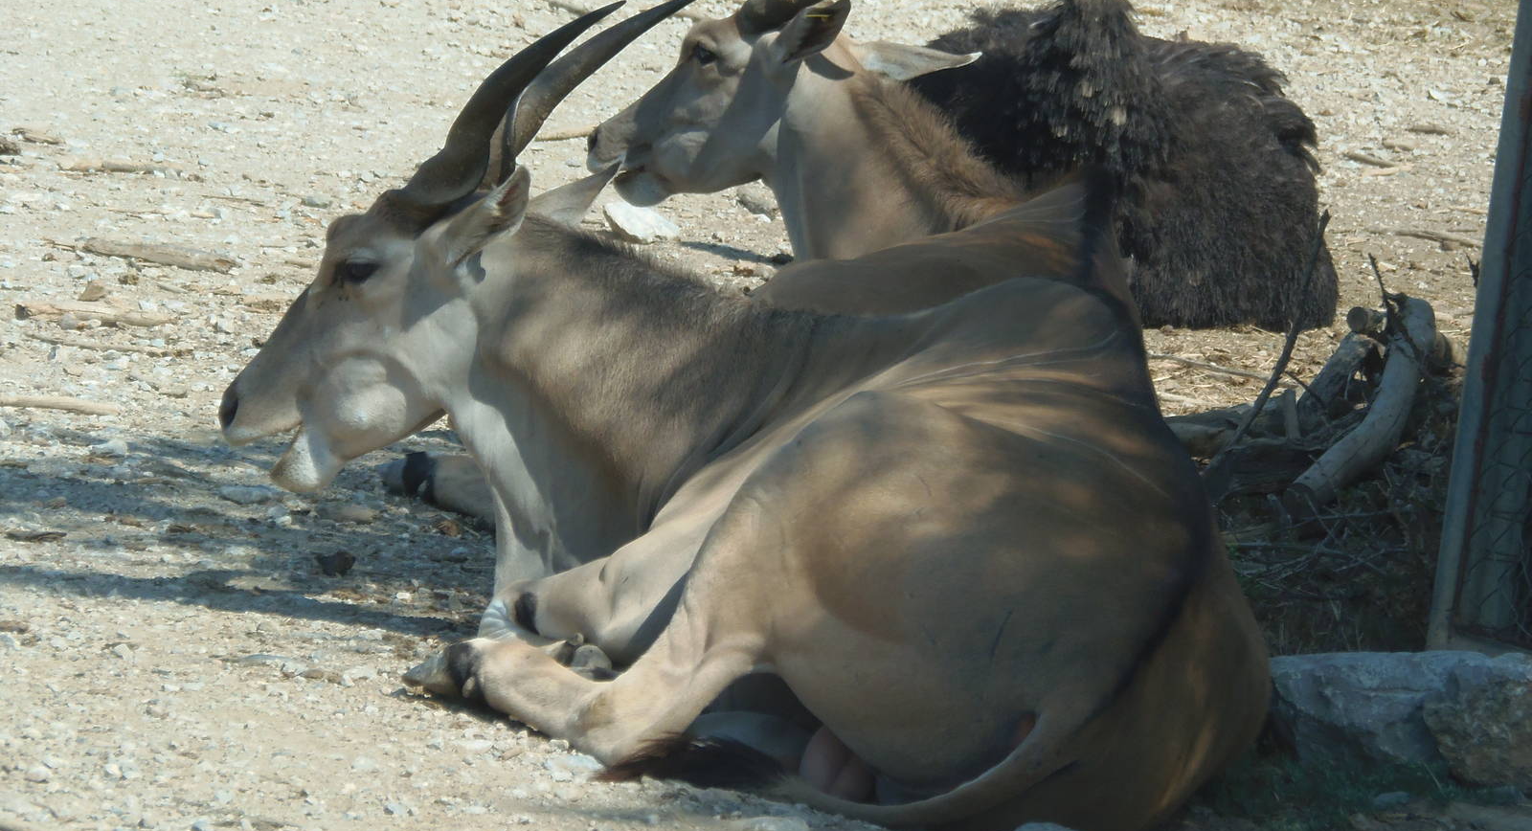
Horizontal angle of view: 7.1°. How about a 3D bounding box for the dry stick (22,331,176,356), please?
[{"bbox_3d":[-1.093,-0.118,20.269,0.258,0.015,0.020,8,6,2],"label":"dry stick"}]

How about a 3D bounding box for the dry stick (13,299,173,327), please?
[{"bbox_3d":[-1.241,-0.189,22.802,0.290,0.034,0.038,2,10,-16],"label":"dry stick"}]

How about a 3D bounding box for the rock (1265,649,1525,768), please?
[{"bbox_3d":[1.016,0.476,19.828,0.400,0.140,0.210,5,10,0],"label":"rock"}]

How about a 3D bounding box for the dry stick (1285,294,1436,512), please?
[{"bbox_3d":[1.082,-0.027,22.400,0.110,0.100,0.680,9,31,19],"label":"dry stick"}]

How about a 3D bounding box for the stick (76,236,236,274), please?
[{"bbox_3d":[-1.069,-0.281,21.699,0.278,0.030,0.036,9,6,4],"label":"stick"}]

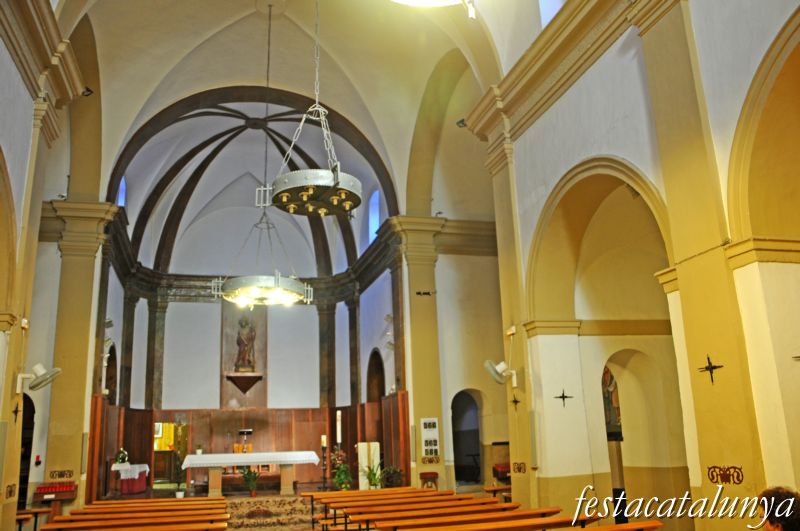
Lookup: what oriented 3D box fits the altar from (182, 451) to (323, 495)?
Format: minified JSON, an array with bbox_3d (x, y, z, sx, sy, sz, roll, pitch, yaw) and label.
[{"bbox_3d":[-3.511,4.972,15.818,3.080,0.940,0.950,2,-15,-16],"label":"altar"}]

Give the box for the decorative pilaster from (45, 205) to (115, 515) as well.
[{"bbox_3d":[-6.182,1.875,12.490,1.200,6.300,0.800,2,-15,-16],"label":"decorative pilaster"}]

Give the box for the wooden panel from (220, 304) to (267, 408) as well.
[{"bbox_3d":[-4.397,2.575,18.896,1.250,2.950,0.120,2,-15,-16],"label":"wooden panel"}]

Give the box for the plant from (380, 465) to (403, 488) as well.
[{"bbox_3d":[-0.179,4.614,14.300,0.500,0.620,0.500,2,-15,-16],"label":"plant"}]

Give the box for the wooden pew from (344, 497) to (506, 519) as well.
[{"bbox_3d":[0.309,3.800,9.445,2.300,0.840,0.500,2,-15,-16],"label":"wooden pew"}]

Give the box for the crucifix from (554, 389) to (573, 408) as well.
[{"bbox_3d":[2.213,1.800,9.031,0.260,0.280,0.050,2,-15,-16],"label":"crucifix"}]

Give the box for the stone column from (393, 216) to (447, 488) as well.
[{"bbox_3d":[0.555,2.074,14.392,1.200,6.300,0.750,2,-15,-16],"label":"stone column"}]

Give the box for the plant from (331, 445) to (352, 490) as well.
[{"bbox_3d":[-1.375,4.761,15.635,0.530,1.100,0.500,2,-15,-16],"label":"plant"}]

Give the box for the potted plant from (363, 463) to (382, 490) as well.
[{"bbox_3d":[-0.619,4.779,14.989,0.480,0.670,0.450,2,-15,-16],"label":"potted plant"}]

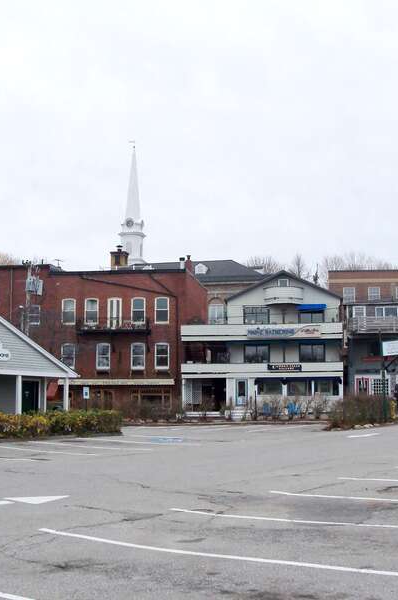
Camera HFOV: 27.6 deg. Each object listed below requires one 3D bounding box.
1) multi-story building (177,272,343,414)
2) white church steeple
[{"bbox_3d":[5.079,3.731,65.750,11.800,11.100,12.500,0,-7,4],"label":"multi-story building"},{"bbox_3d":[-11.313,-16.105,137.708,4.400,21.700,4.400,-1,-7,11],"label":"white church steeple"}]

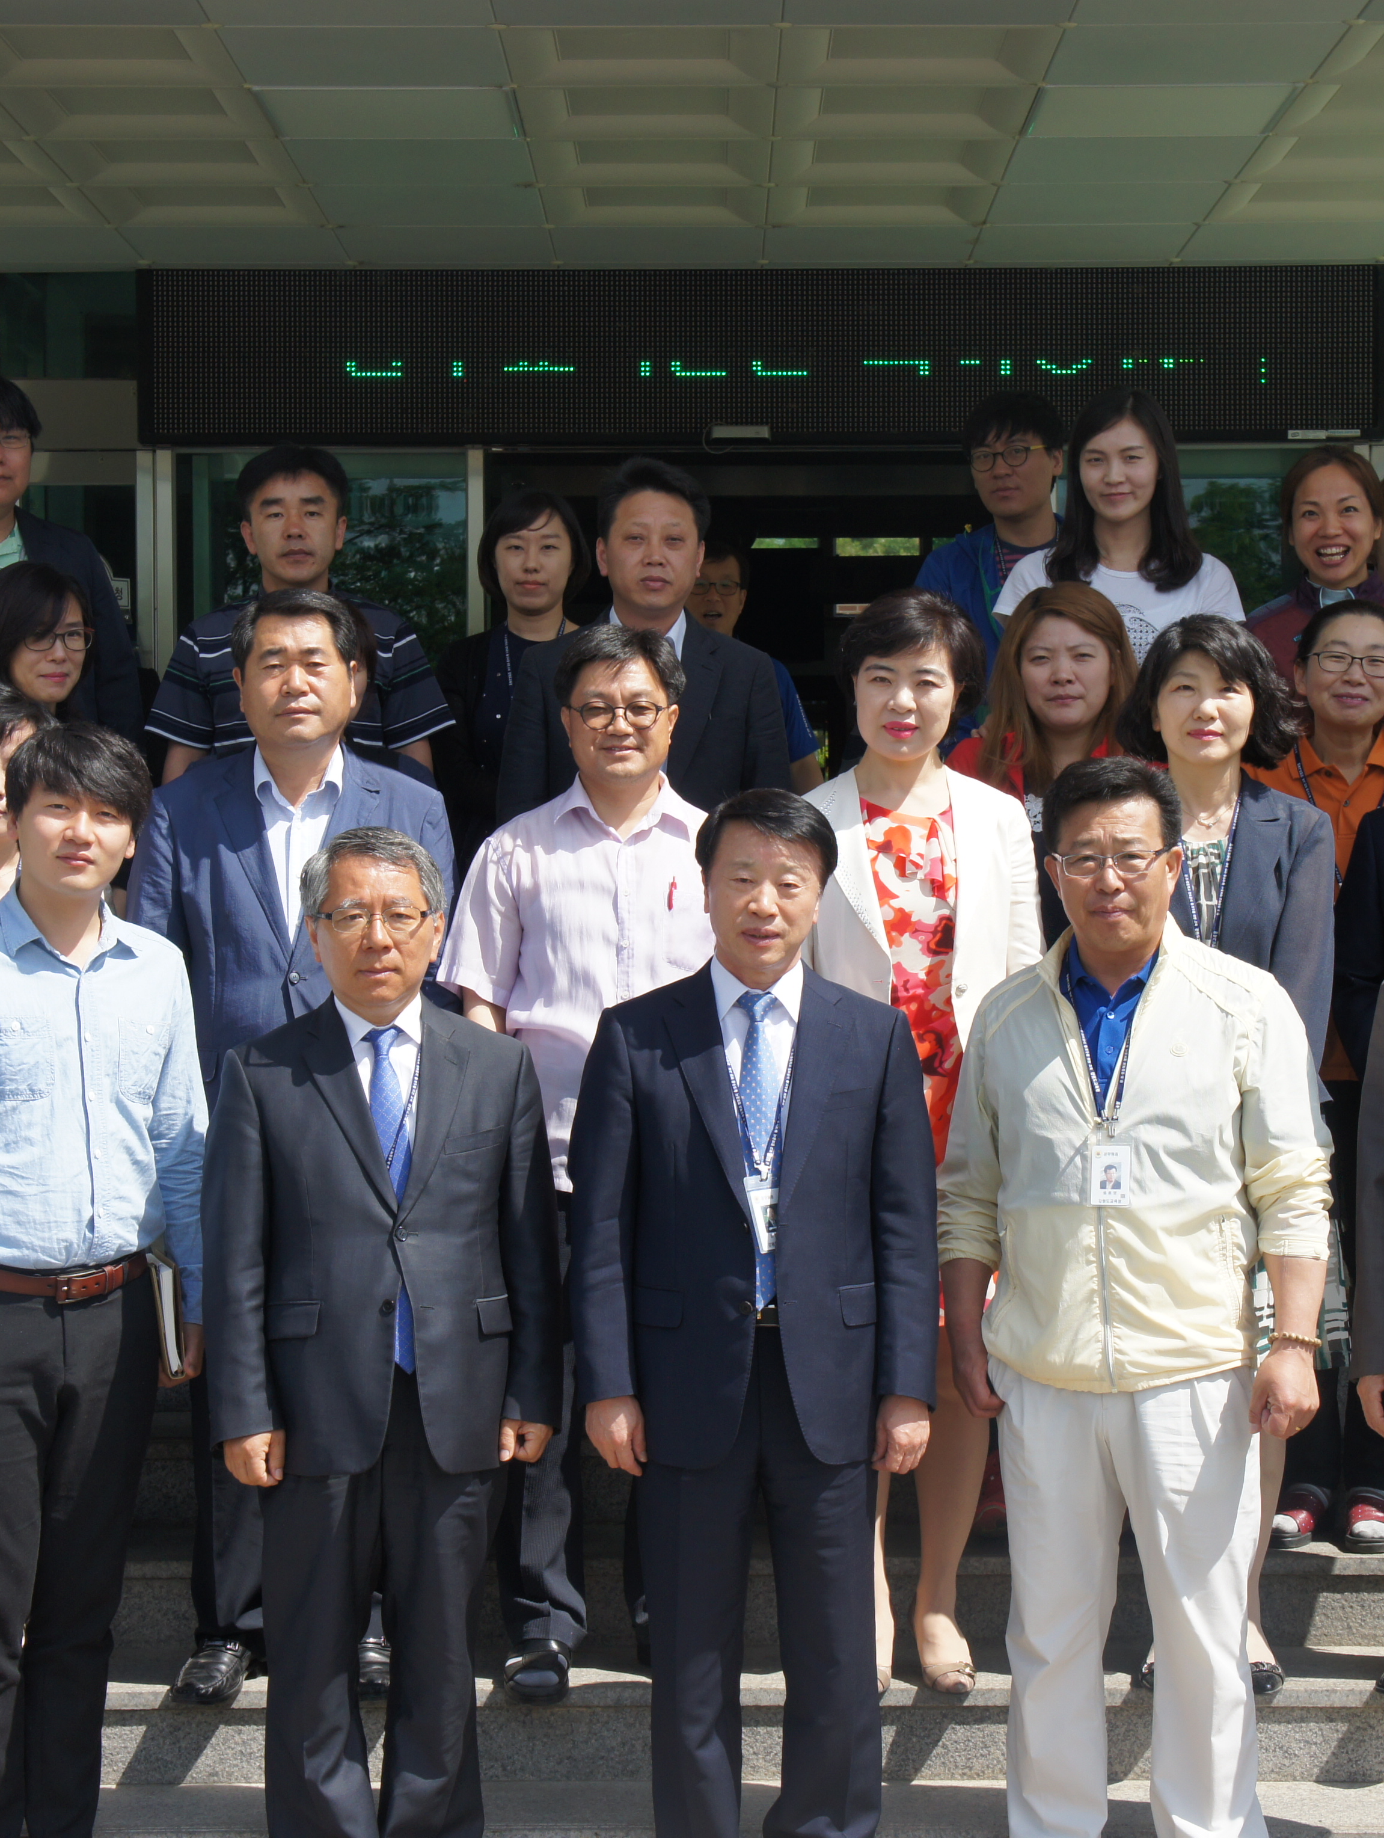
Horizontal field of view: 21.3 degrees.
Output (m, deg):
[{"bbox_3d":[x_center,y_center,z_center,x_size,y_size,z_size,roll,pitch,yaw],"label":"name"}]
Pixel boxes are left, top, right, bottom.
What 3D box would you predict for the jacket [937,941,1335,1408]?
[{"bbox_3d":[0.582,0.321,4.830,0.520,0.610,0.300,0,1,7],"label":"jacket"}]

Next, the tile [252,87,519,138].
[{"bbox_3d":[-0.703,-1.899,8.606,0.600,0.030,0.600,0,1,0],"label":"tile"}]

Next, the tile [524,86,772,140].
[{"bbox_3d":[-0.104,-1.912,8.641,0.600,0.050,0.600,0,1,0],"label":"tile"}]

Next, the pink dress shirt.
[{"bbox_3d":[-0.121,0.102,5.890,0.550,0.680,0.290,0,1,0],"label":"pink dress shirt"}]

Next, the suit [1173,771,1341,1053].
[{"bbox_3d":[0.823,0.050,5.900,0.420,0.580,0.270,0,1,6],"label":"suit"}]

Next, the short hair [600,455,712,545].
[{"bbox_3d":[-0.065,-0.730,6.520,0.192,0.180,0.220,0,1,0],"label":"short hair"}]

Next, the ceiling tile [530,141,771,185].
[{"bbox_3d":[-0.101,-1.914,9.203,0.600,0.040,0.600,0,1,0],"label":"ceiling tile"}]

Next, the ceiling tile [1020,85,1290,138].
[{"bbox_3d":[1.099,-1.900,8.590,0.600,0.035,0.600,0,1,0],"label":"ceiling tile"}]

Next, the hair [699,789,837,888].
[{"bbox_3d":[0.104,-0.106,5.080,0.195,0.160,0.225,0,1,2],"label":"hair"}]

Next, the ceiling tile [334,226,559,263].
[{"bbox_3d":[-0.695,-1.924,10.444,0.600,0.030,0.600,0,1,0],"label":"ceiling tile"}]

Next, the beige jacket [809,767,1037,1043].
[{"bbox_3d":[0.334,0.049,5.780,0.440,0.580,0.260,0,1,2],"label":"beige jacket"}]

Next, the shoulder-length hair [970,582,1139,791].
[{"bbox_3d":[0.612,-0.379,6.200,0.280,0.380,0.240,0,1,6],"label":"shoulder-length hair"}]

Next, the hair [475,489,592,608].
[{"bbox_3d":[-0.292,-0.685,6.780,0.210,0.225,0.220,0,1,-2],"label":"hair"}]

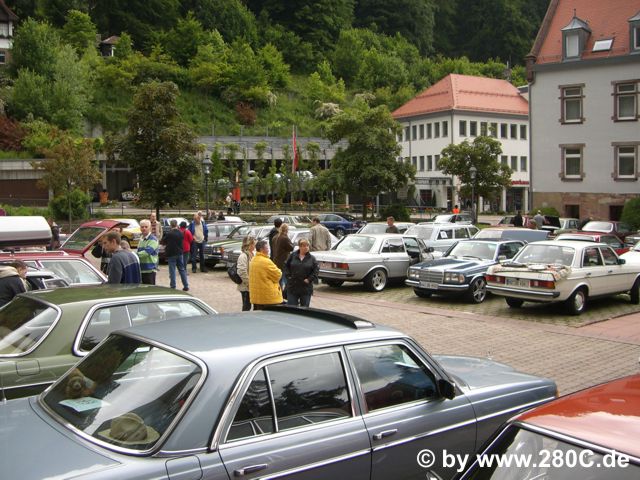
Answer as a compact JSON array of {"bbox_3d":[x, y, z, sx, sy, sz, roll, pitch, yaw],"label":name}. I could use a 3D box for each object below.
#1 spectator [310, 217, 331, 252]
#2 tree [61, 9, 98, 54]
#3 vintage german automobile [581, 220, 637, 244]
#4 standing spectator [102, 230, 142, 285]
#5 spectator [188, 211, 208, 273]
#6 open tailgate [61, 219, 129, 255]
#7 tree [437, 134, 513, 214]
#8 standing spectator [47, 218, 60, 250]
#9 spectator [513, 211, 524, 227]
[{"bbox_3d":[0.022,0.286,20.058,0.580,1.830,0.360,-1,4,-17],"label":"spectator"},{"bbox_3d":[-32.519,-27.651,95.000,5.300,7.400,5.300,0,3,0],"label":"tree"},{"bbox_3d":[11.150,-0.011,26.957,4.650,1.420,1.780,-3,5,-39],"label":"vintage german automobile"},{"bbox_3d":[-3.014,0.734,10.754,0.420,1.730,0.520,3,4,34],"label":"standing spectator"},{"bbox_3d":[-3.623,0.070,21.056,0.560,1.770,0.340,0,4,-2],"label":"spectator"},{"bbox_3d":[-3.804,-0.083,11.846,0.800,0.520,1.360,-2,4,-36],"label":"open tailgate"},{"bbox_3d":[9.738,-3.757,44.000,4.600,5.400,4.600,0,3,0],"label":"tree"},{"bbox_3d":[-8.345,0.140,22.000,0.380,1.720,0.500,-1,3,-12],"label":"standing spectator"},{"bbox_3d":[9.741,-0.556,34.555,0.500,1.750,0.330,1,4,11],"label":"spectator"}]

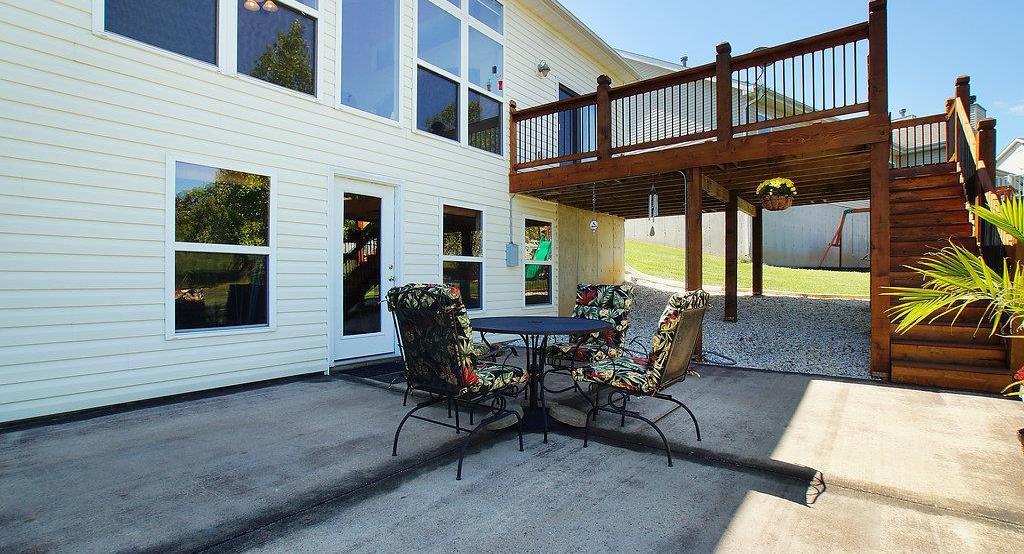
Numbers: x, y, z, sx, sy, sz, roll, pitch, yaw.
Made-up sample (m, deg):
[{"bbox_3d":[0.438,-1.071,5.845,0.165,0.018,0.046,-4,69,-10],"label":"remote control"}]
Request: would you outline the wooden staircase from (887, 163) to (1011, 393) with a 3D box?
[{"bbox_3d":[5.130,-0.310,5.550,0.930,2.740,3.200,0,0,37],"label":"wooden staircase"}]

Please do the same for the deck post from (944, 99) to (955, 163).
[{"bbox_3d":[6.970,-2.280,7.230,0.130,1.160,0.130,0,0,37],"label":"deck post"}]

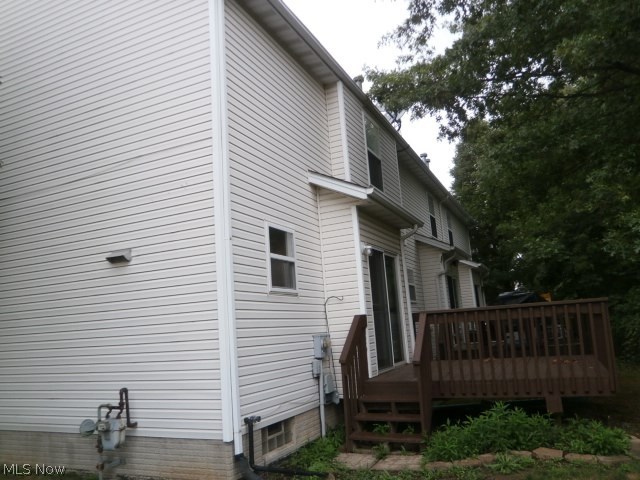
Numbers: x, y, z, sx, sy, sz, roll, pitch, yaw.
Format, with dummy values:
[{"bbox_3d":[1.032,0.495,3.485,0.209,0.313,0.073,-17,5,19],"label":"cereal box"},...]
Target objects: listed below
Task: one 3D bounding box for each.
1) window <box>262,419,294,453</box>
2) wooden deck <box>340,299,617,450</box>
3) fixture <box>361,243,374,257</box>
[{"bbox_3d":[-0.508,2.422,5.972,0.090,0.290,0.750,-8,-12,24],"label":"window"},{"bbox_3d":[2.592,1.904,7.345,3.151,1.677,4.222,-8,-12,24],"label":"wooden deck"},{"bbox_3d":[0.763,0.149,7.612,0.180,0.210,0.130,-8,-12,24],"label":"fixture"}]

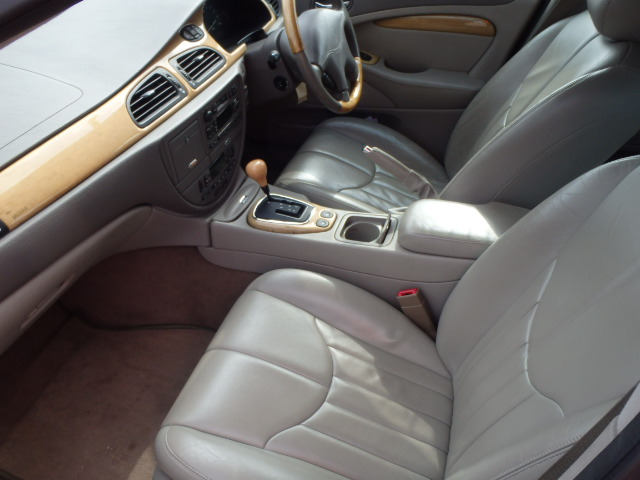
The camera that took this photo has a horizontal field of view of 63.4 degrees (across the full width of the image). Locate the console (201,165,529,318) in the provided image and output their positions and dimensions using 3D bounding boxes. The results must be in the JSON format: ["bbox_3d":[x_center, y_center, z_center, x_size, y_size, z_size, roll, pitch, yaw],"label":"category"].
[{"bbox_3d":[0.100,-0.001,1.254,0.800,0.240,0.210,9,41,18],"label":"console"}]

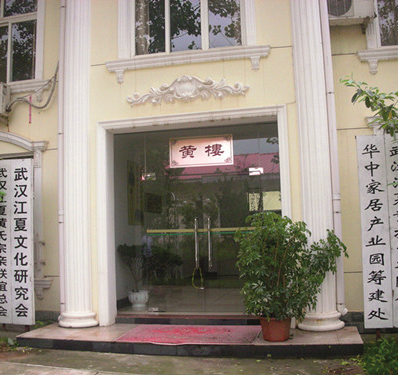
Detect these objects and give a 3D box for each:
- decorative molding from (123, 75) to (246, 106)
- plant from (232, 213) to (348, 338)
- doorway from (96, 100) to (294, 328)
[{"bbox_3d":[-0.209,-1.606,8.147,2.022,0.438,0.080,-3,-5,12],"label":"decorative molding"},{"bbox_3d":[1.216,1.171,6.703,1.425,1.701,1.100,-3,-5,12],"label":"plant"},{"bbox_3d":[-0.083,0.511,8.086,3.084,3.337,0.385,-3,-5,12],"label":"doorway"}]

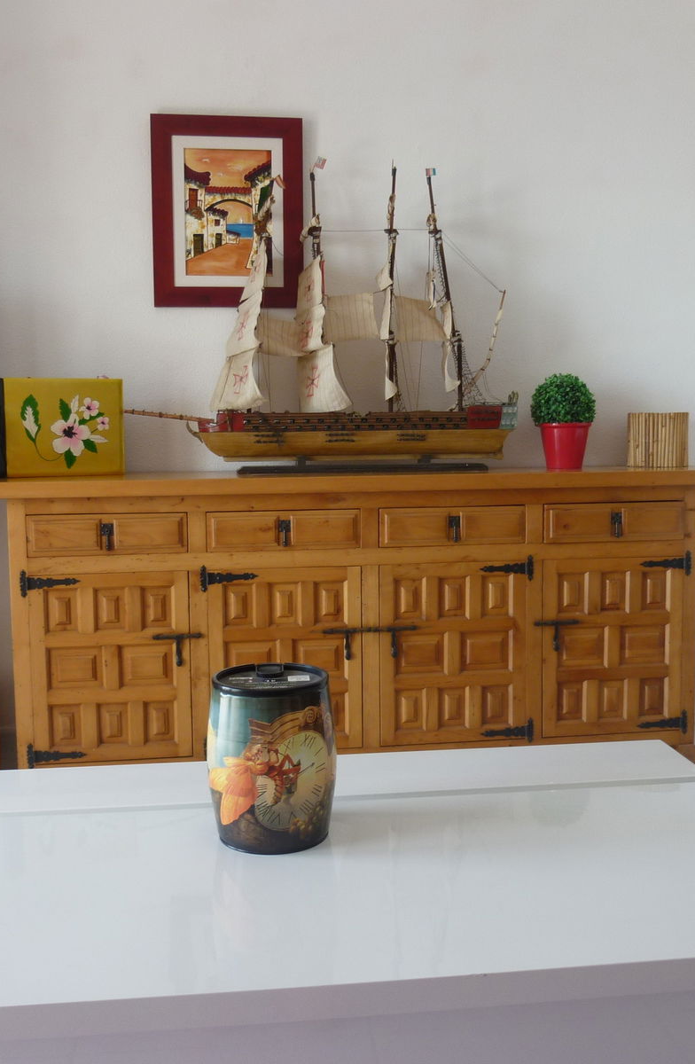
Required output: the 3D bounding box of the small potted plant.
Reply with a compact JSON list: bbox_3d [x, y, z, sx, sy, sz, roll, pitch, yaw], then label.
[{"bbox_3d":[0.605,-0.309,2.875,0.181,0.266,0.181,-1,6,-8],"label":"small potted plant"}]

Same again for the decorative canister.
[{"bbox_3d":[-0.096,0.288,1.316,0.166,0.203,0.166,0,6,0],"label":"decorative canister"}]

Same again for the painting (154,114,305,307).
[{"bbox_3d":[-0.336,-0.904,2.911,0.424,0.527,0.026,-1,6,-8],"label":"painting"}]

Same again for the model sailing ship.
[{"bbox_3d":[-0.061,-0.564,2.729,1.065,0.815,0.222,-1,6,-8],"label":"model sailing ship"}]

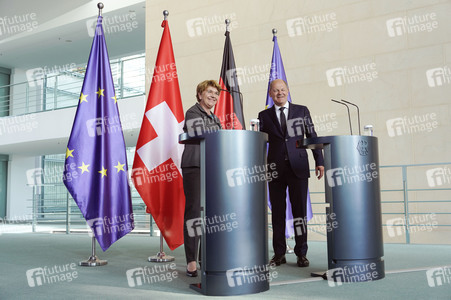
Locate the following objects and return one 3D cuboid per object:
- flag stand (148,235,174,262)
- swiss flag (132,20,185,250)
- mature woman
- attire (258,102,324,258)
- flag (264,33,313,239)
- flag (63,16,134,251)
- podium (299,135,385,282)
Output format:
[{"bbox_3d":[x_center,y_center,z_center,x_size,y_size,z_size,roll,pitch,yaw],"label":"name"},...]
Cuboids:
[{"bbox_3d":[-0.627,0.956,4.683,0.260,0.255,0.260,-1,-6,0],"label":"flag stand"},{"bbox_3d":[-0.668,-0.182,5.004,0.620,2.439,0.340,1,-6,-19],"label":"swiss flag"},{"bbox_3d":[-0.184,0.218,3.998,0.460,1.621,0.360,3,-7,-38],"label":"mature woman"},{"bbox_3d":[0.603,0.264,4.435,0.576,1.427,0.360,-2,-6,12],"label":"attire"},{"bbox_3d":[0.743,-0.185,5.615,0.586,2.426,0.330,1,-6,-17],"label":"flag"},{"bbox_3d":[-1.288,-0.197,4.825,0.730,2.395,0.340,1,-6,-19],"label":"flag"},{"bbox_3d":[0.930,0.454,3.777,0.500,1.070,0.540,1,-6,-21],"label":"podium"}]

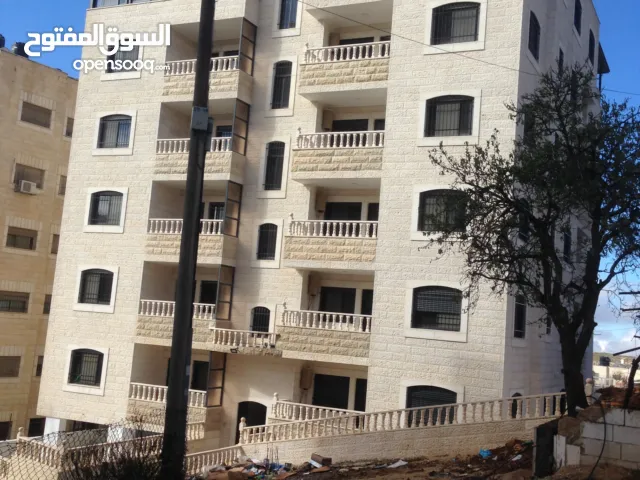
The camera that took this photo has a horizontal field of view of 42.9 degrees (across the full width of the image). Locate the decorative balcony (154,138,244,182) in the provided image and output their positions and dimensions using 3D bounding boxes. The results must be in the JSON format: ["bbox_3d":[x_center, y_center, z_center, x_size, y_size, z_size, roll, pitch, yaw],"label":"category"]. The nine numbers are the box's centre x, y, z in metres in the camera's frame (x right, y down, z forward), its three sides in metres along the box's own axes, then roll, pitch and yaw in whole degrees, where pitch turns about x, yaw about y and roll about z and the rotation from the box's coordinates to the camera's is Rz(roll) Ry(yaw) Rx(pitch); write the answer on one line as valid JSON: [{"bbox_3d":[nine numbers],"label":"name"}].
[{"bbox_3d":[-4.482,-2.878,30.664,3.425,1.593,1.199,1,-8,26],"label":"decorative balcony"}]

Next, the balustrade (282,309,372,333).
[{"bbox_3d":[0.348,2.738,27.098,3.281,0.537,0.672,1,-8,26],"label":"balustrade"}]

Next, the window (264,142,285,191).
[{"bbox_3d":[-1.623,-2.710,29.958,0.760,1.840,0.200,1,-8,27],"label":"window"}]

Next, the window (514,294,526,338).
[{"bbox_3d":[6.339,2.440,26.034,0.200,1.380,1.520,1,-8,27],"label":"window"}]

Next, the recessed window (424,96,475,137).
[{"bbox_3d":[4.169,-3.946,26.020,1.573,1.362,0.200,1,-8,26],"label":"recessed window"}]

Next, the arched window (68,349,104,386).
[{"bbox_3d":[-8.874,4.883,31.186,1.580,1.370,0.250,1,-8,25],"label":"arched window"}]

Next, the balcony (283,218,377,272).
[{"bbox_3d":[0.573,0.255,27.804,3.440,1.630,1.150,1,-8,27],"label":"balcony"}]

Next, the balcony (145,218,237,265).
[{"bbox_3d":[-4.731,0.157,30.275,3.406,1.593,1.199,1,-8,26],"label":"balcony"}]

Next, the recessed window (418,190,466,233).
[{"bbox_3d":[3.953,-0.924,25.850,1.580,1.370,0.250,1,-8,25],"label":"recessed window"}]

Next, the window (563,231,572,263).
[{"bbox_3d":[9.455,0.210,31.154,0.170,1.362,1.573,1,-8,26],"label":"window"}]

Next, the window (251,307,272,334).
[{"bbox_3d":[-2.077,2.955,29.098,0.720,1.103,0.200,1,-8,26],"label":"window"}]

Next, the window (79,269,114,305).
[{"bbox_3d":[-8.636,1.817,31.617,1.622,1.380,0.200,1,-8,27],"label":"window"}]

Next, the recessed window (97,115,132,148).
[{"bbox_3d":[-8.114,-4.318,32.426,1.622,1.400,0.200,1,-8,27],"label":"recessed window"}]

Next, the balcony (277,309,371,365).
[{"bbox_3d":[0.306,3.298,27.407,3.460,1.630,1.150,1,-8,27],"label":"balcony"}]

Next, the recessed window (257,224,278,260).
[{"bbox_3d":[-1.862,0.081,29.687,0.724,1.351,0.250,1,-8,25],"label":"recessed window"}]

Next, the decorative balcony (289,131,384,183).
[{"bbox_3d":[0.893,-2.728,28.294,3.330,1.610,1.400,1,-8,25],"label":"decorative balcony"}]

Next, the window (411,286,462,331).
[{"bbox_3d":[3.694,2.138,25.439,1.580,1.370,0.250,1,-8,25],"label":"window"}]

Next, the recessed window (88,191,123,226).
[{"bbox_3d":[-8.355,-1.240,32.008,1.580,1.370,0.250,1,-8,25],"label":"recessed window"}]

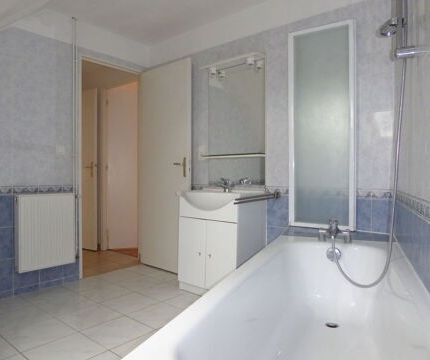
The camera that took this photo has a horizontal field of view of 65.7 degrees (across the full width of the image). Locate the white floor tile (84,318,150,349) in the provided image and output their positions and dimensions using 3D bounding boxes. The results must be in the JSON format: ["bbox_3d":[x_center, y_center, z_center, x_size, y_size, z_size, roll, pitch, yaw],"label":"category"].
[{"bbox_3d":[-0.594,0.922,2.029,0.320,0.010,0.320,0,0,40],"label":"white floor tile"}]

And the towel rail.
[{"bbox_3d":[0.313,0.136,2.398,0.055,0.060,0.570,0,1,40],"label":"towel rail"}]

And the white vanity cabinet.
[{"bbox_3d":[0.046,0.508,2.737,0.630,0.825,0.430,0,0,40],"label":"white vanity cabinet"}]

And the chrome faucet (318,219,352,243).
[{"bbox_3d":[0.707,0.303,1.962,0.190,0.145,0.140,0,0,21],"label":"chrome faucet"}]

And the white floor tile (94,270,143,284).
[{"bbox_3d":[-0.924,0.918,3.135,0.320,0.010,0.320,0,0,40],"label":"white floor tile"}]

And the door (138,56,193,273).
[{"bbox_3d":[-0.500,-0.115,3.332,0.725,2.030,0.045,0,1,41],"label":"door"}]

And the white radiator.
[{"bbox_3d":[-1.392,0.417,2.757,0.090,0.610,0.450,0,1,41],"label":"white radiator"}]

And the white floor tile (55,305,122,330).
[{"bbox_3d":[-0.844,0.922,2.234,0.316,0.010,0.316,0,1,40],"label":"white floor tile"}]

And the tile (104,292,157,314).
[{"bbox_3d":[-0.639,0.921,2.481,0.316,0.010,0.316,0,1,40],"label":"tile"}]

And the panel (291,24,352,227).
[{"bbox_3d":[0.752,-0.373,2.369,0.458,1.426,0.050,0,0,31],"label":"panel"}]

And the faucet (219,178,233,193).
[{"bbox_3d":[0.094,0.044,2.745,0.050,0.120,0.120,0,0,40],"label":"faucet"}]

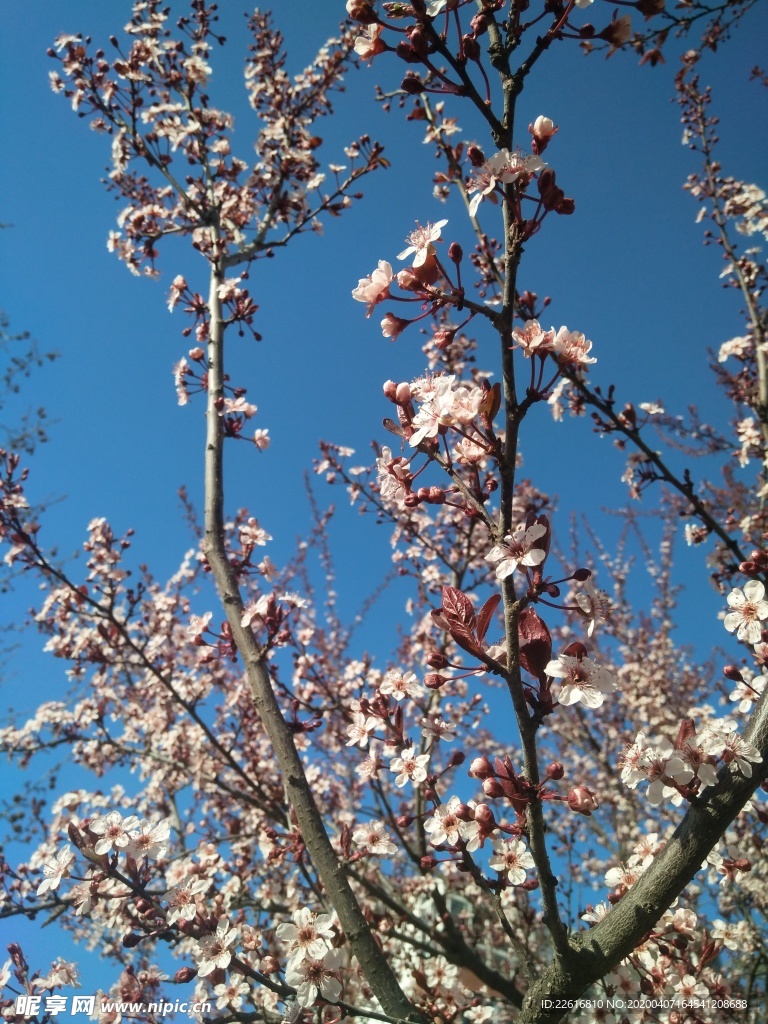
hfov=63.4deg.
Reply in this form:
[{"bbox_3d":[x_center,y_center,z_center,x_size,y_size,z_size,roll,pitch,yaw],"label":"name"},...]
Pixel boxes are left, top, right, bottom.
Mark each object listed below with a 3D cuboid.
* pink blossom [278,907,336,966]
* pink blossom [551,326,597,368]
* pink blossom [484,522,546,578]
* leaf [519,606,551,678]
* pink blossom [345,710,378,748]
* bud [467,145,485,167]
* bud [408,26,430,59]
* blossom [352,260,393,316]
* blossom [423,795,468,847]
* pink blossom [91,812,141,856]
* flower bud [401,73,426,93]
[{"bbox_3d":[-0.033,0.179,0.262,0.025,0.024,0.011,1,-37,-1],"label":"pink blossom"},{"bbox_3d":[0.079,-0.068,0.256,0.018,0.018,0.012,14,-57,-22],"label":"pink blossom"},{"bbox_3d":[0.050,0.015,0.235,0.024,0.023,0.011,-9,-36,15],"label":"pink blossom"},{"bbox_3d":[0.058,0.050,0.240,0.015,0.027,0.006,-13,-6,14],"label":"leaf"},{"bbox_3d":[-0.017,0.157,0.450,0.027,0.027,0.014,-17,-22,26],"label":"pink blossom"},{"bbox_3d":[0.038,-0.149,0.260,0.006,0.010,0.006,-30,6,0],"label":"bud"},{"bbox_3d":[0.018,-0.242,0.320,0.011,0.015,0.011,-11,6,11],"label":"bud"},{"bbox_3d":[-0.006,-0.115,0.320,0.017,0.023,0.023,47,-44,-7],"label":"blossom"},{"bbox_3d":[0.034,0.173,0.350,0.027,0.027,0.013,-3,-25,5],"label":"blossom"},{"bbox_3d":[-0.136,0.163,0.315,0.025,0.022,0.010,0,-6,-3],"label":"pink blossom"},{"bbox_3d":[0.013,-0.183,0.265,0.011,0.009,0.009,9,0,-6],"label":"flower bud"}]

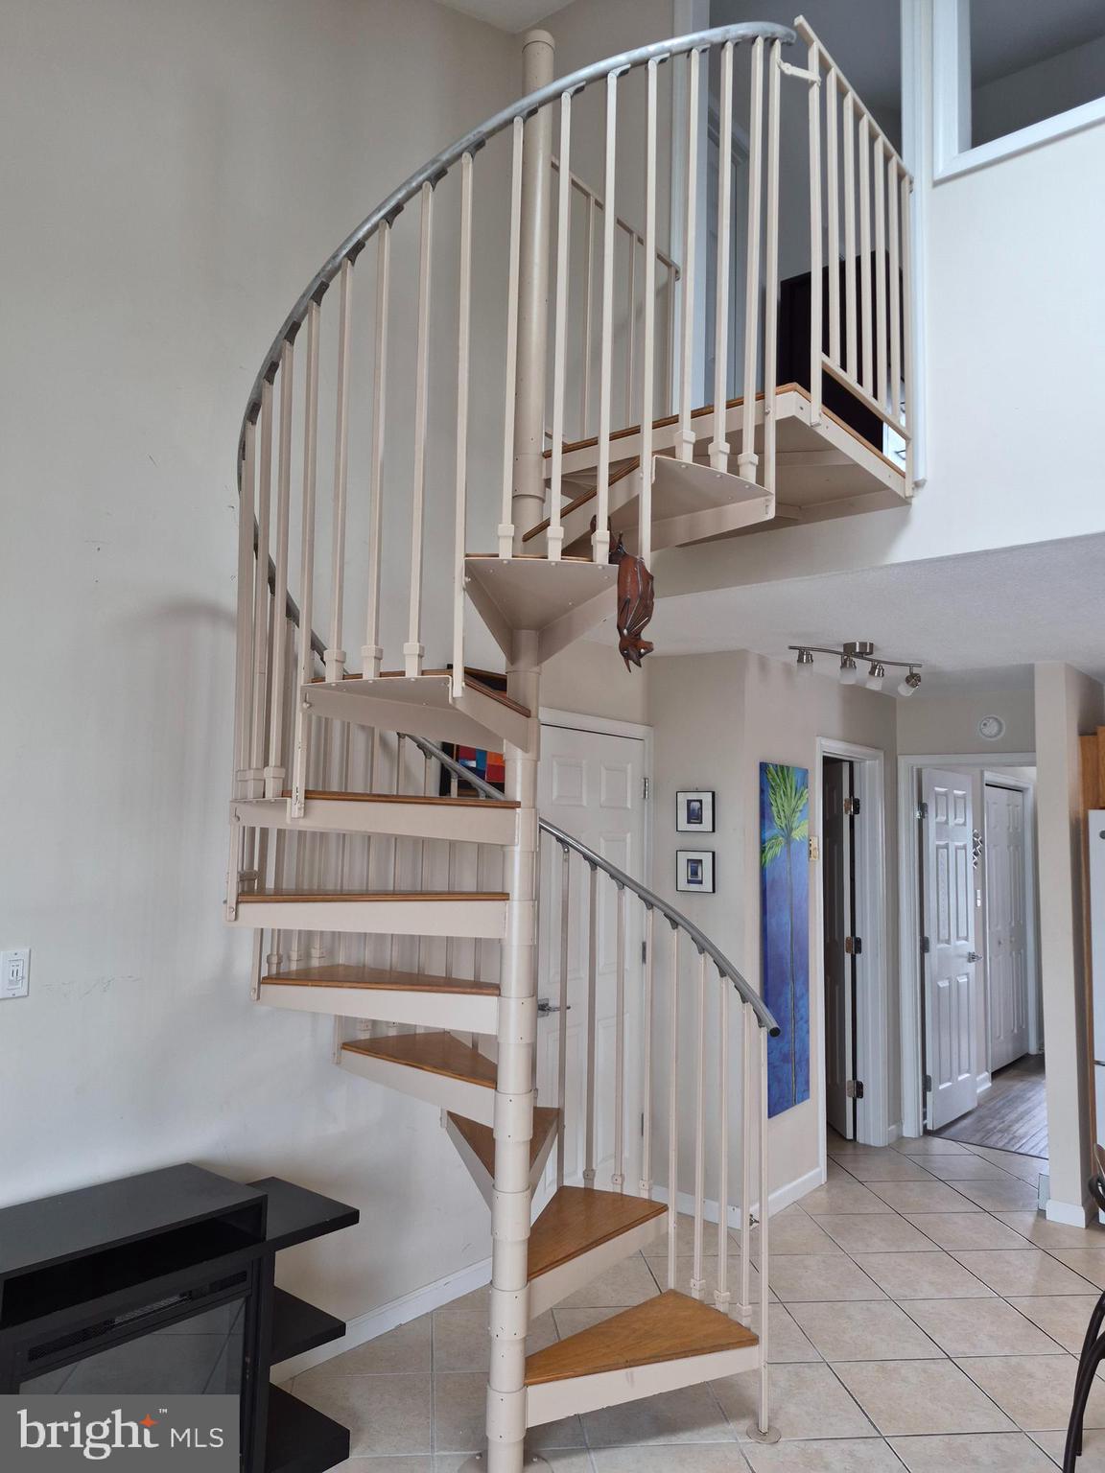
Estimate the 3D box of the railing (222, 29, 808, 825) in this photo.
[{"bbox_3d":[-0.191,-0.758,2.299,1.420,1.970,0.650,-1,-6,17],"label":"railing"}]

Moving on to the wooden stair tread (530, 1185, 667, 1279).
[{"bbox_3d":[0.060,1.435,2.826,0.352,0.028,0.664,-2,-7,26],"label":"wooden stair tread"}]

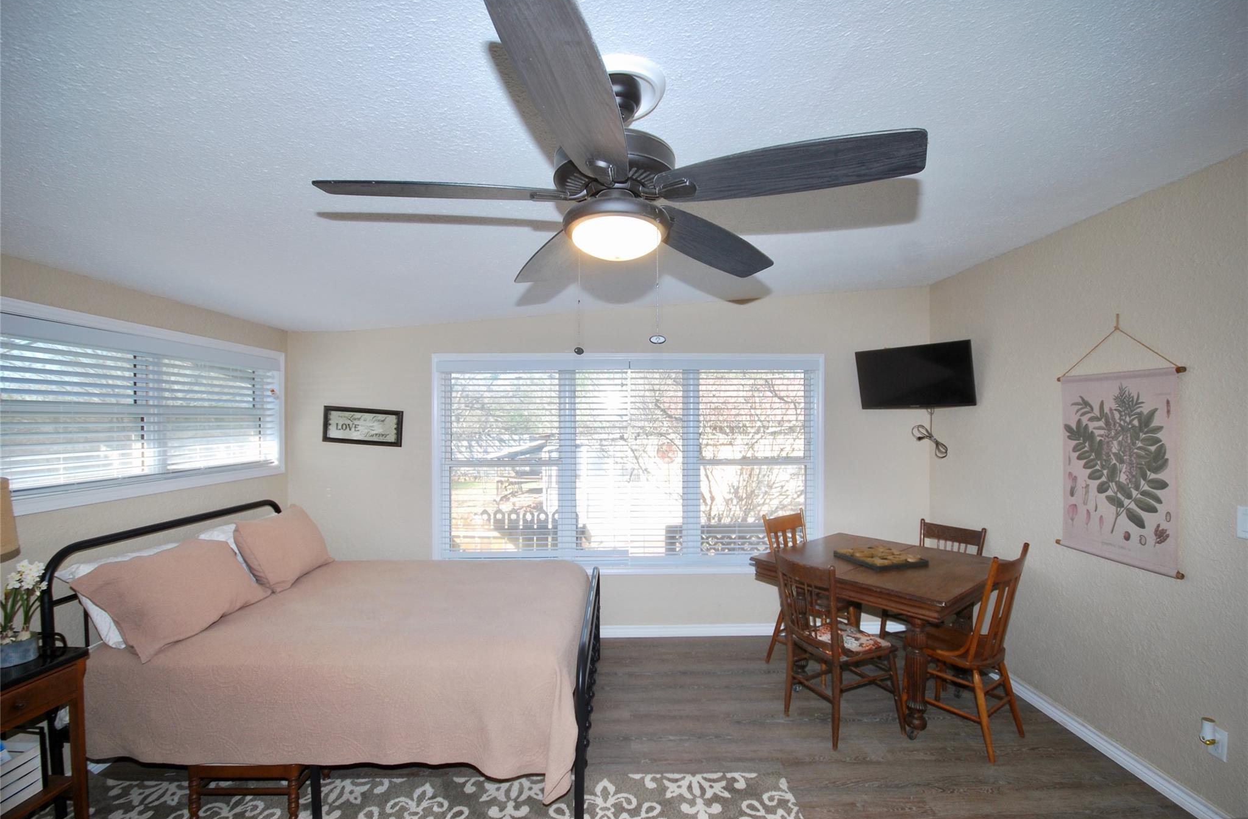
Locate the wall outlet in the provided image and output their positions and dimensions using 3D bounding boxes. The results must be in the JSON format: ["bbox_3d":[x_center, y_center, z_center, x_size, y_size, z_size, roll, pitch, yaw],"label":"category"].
[{"bbox_3d":[2.356,1.323,2.067,0.010,0.115,0.070,0,-1,-1],"label":"wall outlet"}]

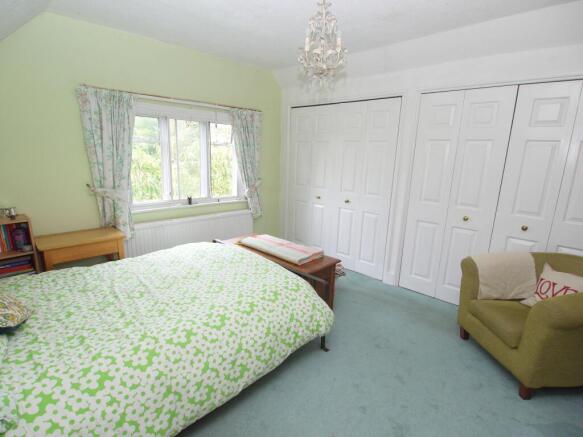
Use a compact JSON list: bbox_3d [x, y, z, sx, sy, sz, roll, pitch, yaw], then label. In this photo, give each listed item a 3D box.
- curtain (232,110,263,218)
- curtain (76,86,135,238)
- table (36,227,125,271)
[{"bbox_3d":[-0.577,-0.676,3.943,0.445,1.385,0.140,-10,17,-43],"label":"curtain"},{"bbox_3d":[-1.697,-0.466,2.881,0.440,1.390,0.140,-10,17,-43],"label":"curtain"},{"bbox_3d":[-1.818,0.466,2.685,0.604,0.638,0.425,-10,17,-43],"label":"table"}]

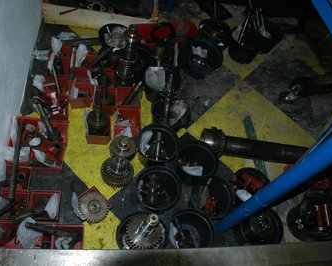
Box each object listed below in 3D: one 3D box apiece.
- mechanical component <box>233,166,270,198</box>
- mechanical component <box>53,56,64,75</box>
[{"bbox_3d":[0.391,0.286,1.497,0.193,0.152,0.193,7,57,-10],"label":"mechanical component"},{"bbox_3d":[-0.603,-0.378,1.675,0.066,0.103,0.066,7,57,-10],"label":"mechanical component"}]

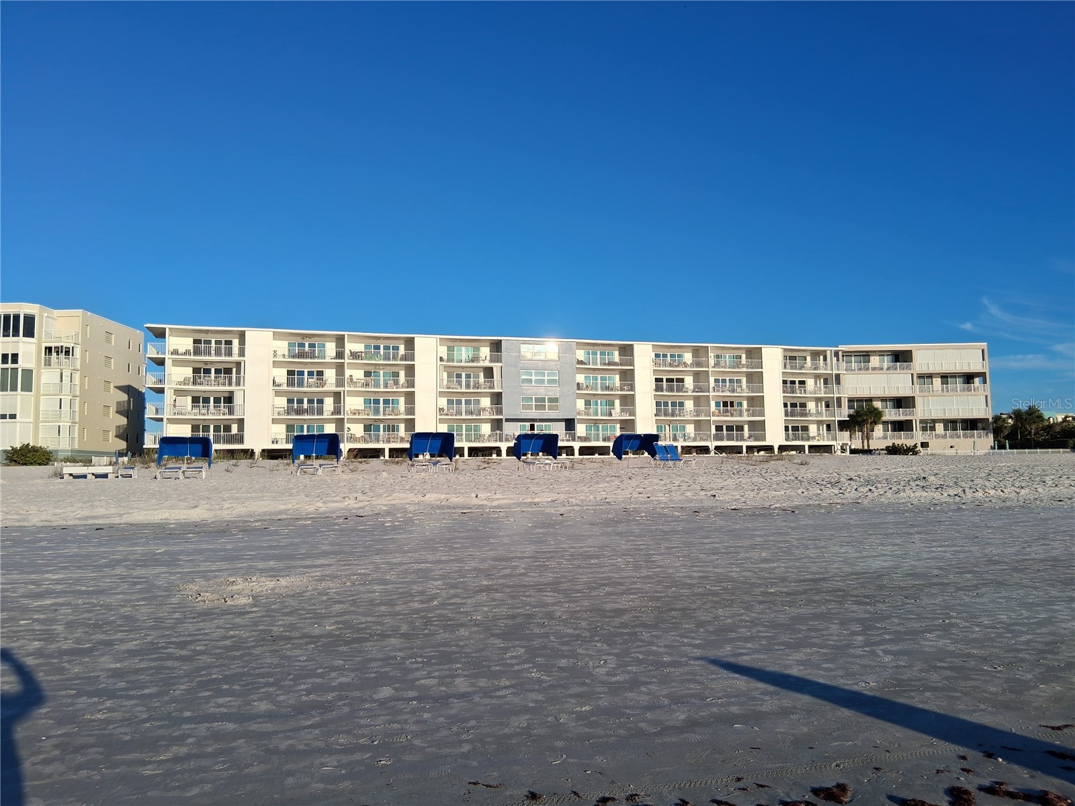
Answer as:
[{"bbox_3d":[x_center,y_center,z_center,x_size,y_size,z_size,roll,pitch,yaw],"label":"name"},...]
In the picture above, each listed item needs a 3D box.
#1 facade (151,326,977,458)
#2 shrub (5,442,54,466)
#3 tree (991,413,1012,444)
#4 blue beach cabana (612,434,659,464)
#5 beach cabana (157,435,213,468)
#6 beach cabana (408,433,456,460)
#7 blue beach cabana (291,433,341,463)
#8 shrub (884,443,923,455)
[{"bbox_3d":[7.969,-0.278,91.000,93.000,12.400,12.000,0,-5,-15],"label":"facade"},{"bbox_3d":[-42.116,4.262,67.000,3.600,1.750,3.200,1,-5,-20],"label":"shrub"},{"bbox_3d":[62.040,3.895,108.000,2.600,4.800,2.600,0,-5,-10],"label":"tree"},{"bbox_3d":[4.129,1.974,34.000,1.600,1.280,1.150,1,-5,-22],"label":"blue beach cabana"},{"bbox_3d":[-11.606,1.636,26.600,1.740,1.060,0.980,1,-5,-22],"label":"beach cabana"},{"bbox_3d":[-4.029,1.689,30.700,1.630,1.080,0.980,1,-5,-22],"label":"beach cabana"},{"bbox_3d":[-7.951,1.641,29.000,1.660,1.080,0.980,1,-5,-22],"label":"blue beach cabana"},{"bbox_3d":[40.690,5.157,90.000,3.800,1.350,2.900,0,-5,-12],"label":"shrub"}]

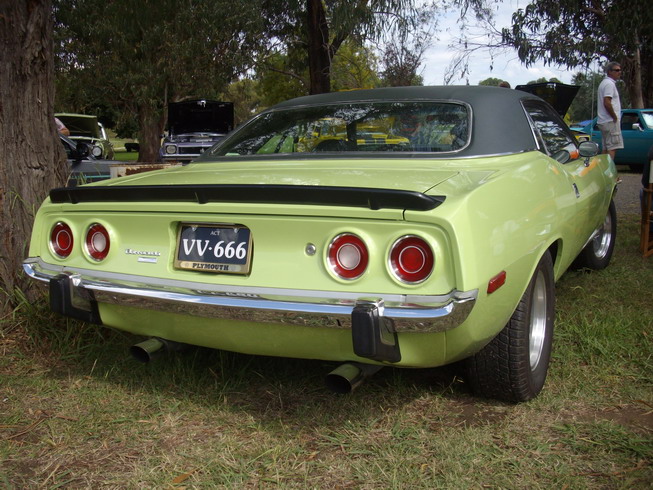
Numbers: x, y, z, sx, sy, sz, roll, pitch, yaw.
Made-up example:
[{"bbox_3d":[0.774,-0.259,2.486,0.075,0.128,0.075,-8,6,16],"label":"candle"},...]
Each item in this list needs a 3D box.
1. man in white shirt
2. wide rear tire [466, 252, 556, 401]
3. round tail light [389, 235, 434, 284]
[{"bbox_3d":[3.867,-1.602,9.534,0.330,1.760,0.500,0,9,12],"label":"man in white shirt"},{"bbox_3d":[0.769,0.306,2.933,0.285,0.675,0.675,3,10,27],"label":"wide rear tire"},{"bbox_3d":[0.247,0.039,1.988,0.138,0.138,0.050,2,4,24],"label":"round tail light"}]

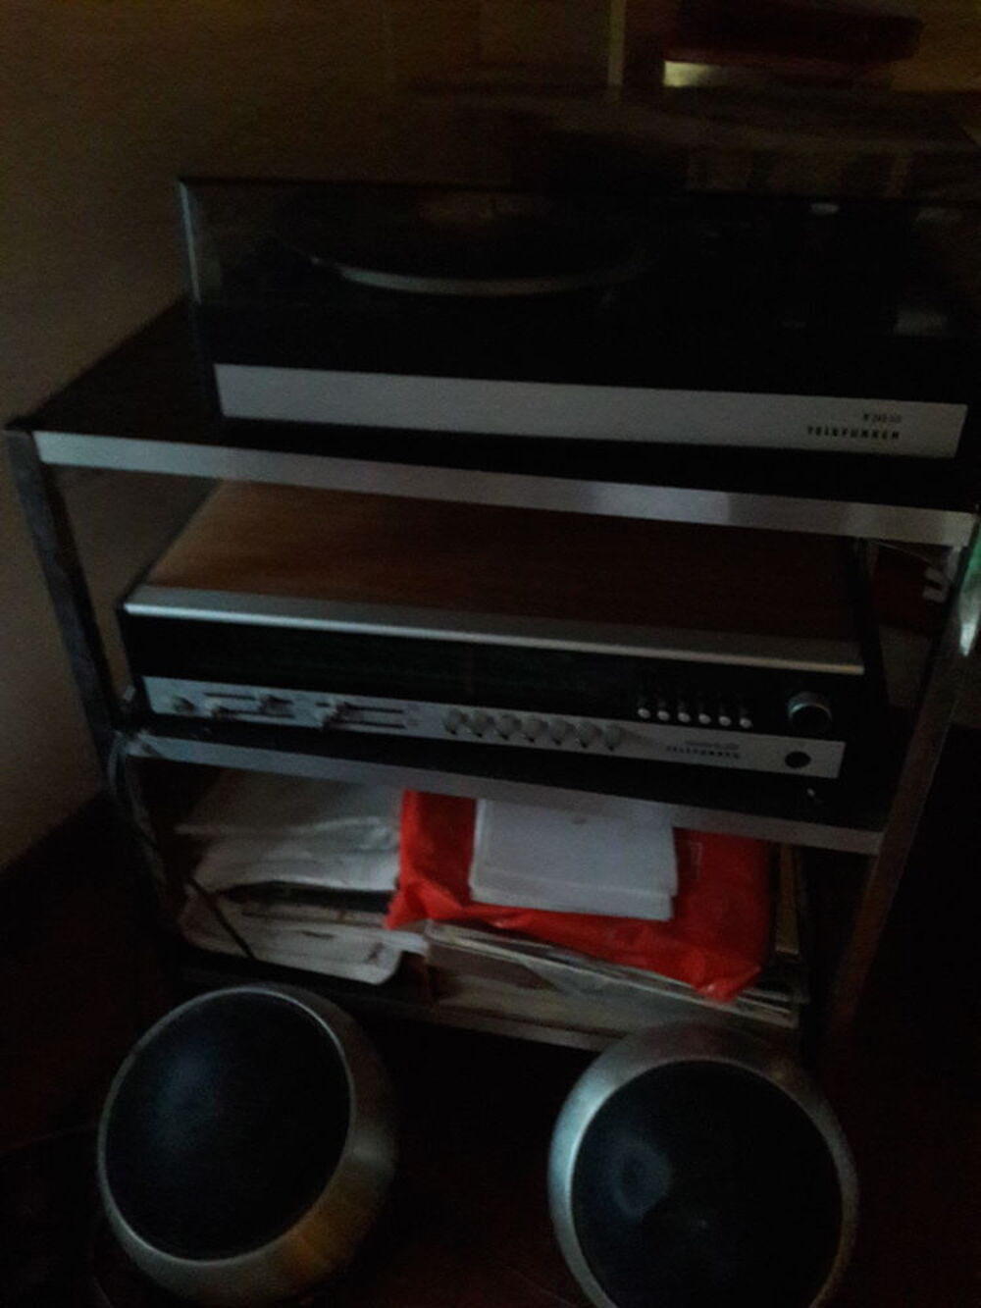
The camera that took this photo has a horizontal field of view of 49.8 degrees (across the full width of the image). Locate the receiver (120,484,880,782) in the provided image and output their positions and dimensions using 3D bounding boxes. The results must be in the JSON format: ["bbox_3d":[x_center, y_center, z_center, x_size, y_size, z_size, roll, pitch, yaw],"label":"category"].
[{"bbox_3d":[0.014,-0.045,0.862,0.527,0.110,0.274,5,37,7],"label":"receiver"}]

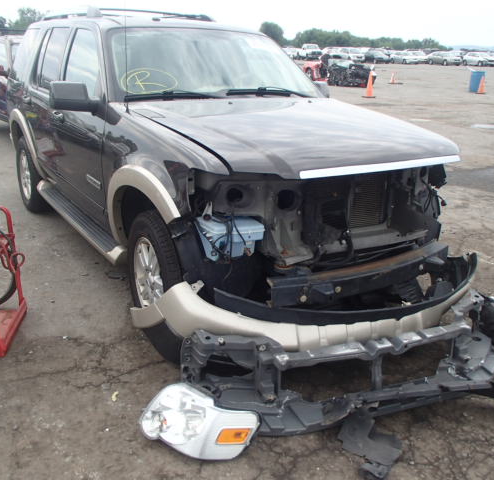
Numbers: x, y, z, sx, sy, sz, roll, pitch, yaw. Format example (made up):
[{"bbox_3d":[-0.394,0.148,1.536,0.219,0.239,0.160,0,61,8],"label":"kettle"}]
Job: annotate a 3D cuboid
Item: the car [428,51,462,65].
[{"bbox_3d":[22.866,-21.030,59.932,1.780,1.460,4.600,-2,20,-7],"label":"car"}]

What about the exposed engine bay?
[{"bbox_3d":[0.404,-0.163,2.852,1.520,0.620,0.700,-13,24,-32],"label":"exposed engine bay"}]

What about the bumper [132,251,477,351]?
[{"bbox_3d":[0.420,0.358,2.747,1.920,0.430,0.660,-8,22,-22],"label":"bumper"}]

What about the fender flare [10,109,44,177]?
[{"bbox_3d":[-2.086,-0.946,4.798,0.100,0.530,1.070,-13,24,-32],"label":"fender flare"}]

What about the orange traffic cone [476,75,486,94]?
[{"bbox_3d":[9.347,-6.198,20.639,0.380,0.700,0.380,1,20,0],"label":"orange traffic cone"}]

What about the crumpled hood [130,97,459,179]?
[{"bbox_3d":[0.306,-0.589,2.846,1.520,0.260,1.320,-12,23,-32],"label":"crumpled hood"}]

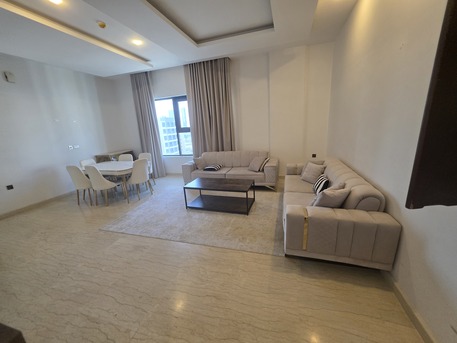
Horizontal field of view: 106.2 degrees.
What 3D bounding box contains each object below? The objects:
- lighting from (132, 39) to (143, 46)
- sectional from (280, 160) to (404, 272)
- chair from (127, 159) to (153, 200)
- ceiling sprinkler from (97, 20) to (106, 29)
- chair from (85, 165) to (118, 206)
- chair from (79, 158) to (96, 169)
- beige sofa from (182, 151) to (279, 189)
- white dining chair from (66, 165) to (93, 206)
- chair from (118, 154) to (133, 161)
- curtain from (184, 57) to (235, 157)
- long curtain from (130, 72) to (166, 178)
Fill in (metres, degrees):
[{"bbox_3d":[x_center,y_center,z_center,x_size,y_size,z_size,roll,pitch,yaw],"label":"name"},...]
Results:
[{"bbox_3d":[-1.627,-2.324,3.079,0.123,0.044,0.123,2,16,18],"label":"lighting"},{"bbox_3d":[1.365,0.308,2.596,0.928,0.768,2.102,2,16,18],"label":"sectional"},{"bbox_3d":[-1.973,0.160,3.739,0.522,0.855,0.450,3,17,23],"label":"chair"},{"bbox_3d":[-1.853,-2.142,2.505,0.105,0.050,0.105,1,17,16],"label":"ceiling sprinkler"},{"bbox_3d":[-2.485,0.262,3.487,0.450,0.855,0.507,3,17,23],"label":"chair"},{"bbox_3d":[-2.941,0.163,3.952,0.522,0.855,0.450,2,16,18],"label":"chair"},{"bbox_3d":[0.075,-0.083,4.317,2.218,0.768,0.841,2,16,18],"label":"beige sofa"},{"bbox_3d":[-2.903,0.255,3.609,0.450,0.855,0.507,2,16,21],"label":"white dining chair"},{"bbox_3d":[-2.690,0.041,4.340,0.450,0.855,0.522,2,16,18],"label":"chair"},{"bbox_3d":[-0.426,-1.227,4.511,1.218,2.900,0.145,2,16,18],"label":"curtain"},{"bbox_3d":[-2.308,-1.278,5.077,0.609,2.944,0.145,2,16,18],"label":"long curtain"}]

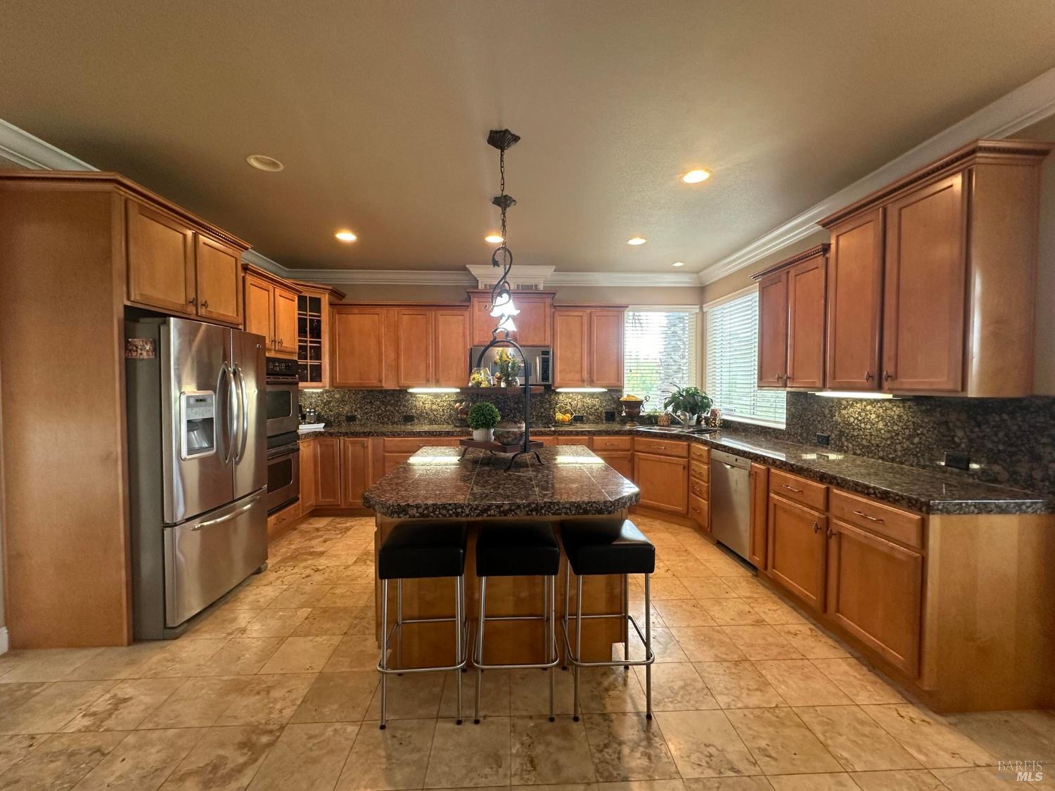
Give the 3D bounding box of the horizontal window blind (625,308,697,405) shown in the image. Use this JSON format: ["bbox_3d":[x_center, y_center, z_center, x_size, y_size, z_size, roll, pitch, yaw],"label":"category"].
[{"bbox_3d":[1.649,-0.438,5.215,0.925,1.295,0.110,0,2,-3],"label":"horizontal window blind"}]

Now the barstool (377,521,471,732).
[{"bbox_3d":[-0.439,0.980,1.906,0.350,0.772,0.370,0,2,-4],"label":"barstool"}]

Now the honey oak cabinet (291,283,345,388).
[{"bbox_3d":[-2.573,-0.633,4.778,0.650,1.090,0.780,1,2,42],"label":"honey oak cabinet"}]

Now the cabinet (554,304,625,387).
[{"bbox_3d":[0.704,-0.554,5.019,0.820,0.931,0.350,0,2,-3],"label":"cabinet"}]

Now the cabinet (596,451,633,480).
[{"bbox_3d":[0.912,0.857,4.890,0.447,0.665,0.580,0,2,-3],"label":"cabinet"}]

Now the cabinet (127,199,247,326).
[{"bbox_3d":[-2.461,-0.800,2.770,0.605,0.620,1.025,0,2,-3],"label":"cabinet"}]

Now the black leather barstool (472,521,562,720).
[{"bbox_3d":[-0.050,0.978,1.919,0.360,0.740,0.390,0,1,-2],"label":"black leather barstool"}]

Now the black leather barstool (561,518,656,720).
[{"bbox_3d":[0.354,0.980,1.934,0.334,0.738,0.370,0,2,-3],"label":"black leather barstool"}]

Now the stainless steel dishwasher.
[{"bbox_3d":[1.874,0.848,3.349,0.600,0.782,0.600,0,2,-3],"label":"stainless steel dishwasher"}]

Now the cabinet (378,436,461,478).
[{"bbox_3d":[-1.080,0.837,4.752,0.920,0.845,0.600,0,1,-2],"label":"cabinet"}]

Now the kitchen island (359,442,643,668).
[{"bbox_3d":[-0.135,0.876,2.561,1.259,0.914,1.580,0,2,-3],"label":"kitchen island"}]

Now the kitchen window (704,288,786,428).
[{"bbox_3d":[2.161,-0.372,4.318,0.070,1.250,1.470,0,1,-2],"label":"kitchen window"}]

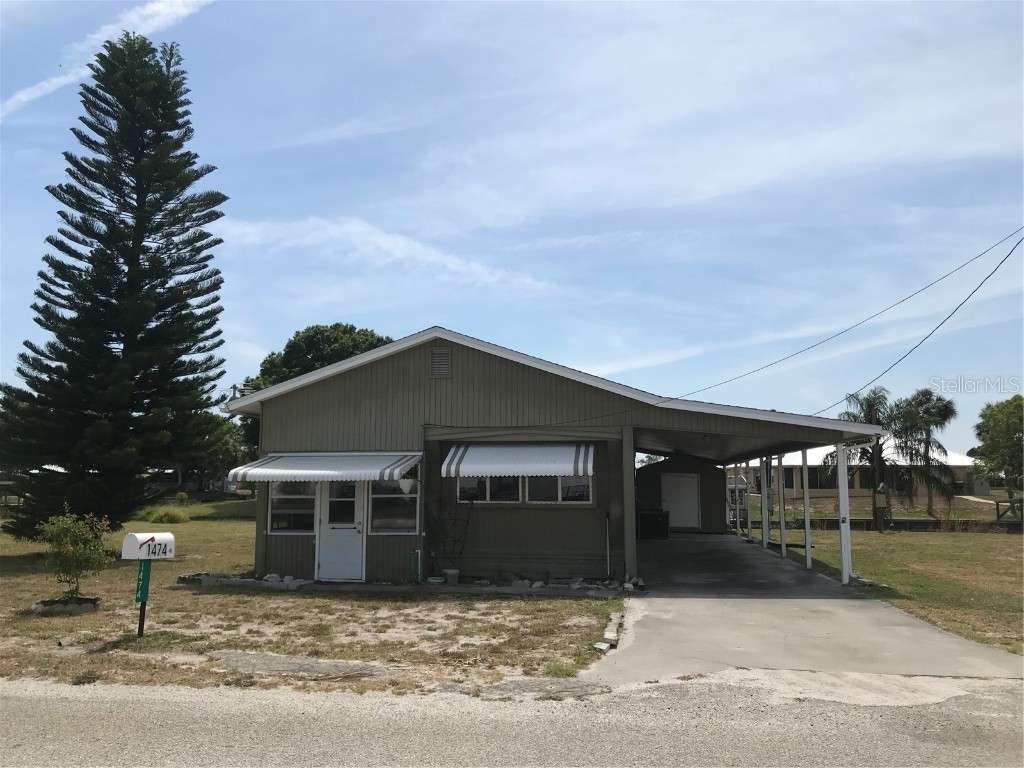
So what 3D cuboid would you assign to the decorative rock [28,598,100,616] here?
[{"bbox_3d":[-6.132,3.056,11.350,0.900,0.160,0.780,0,-7,0],"label":"decorative rock"}]

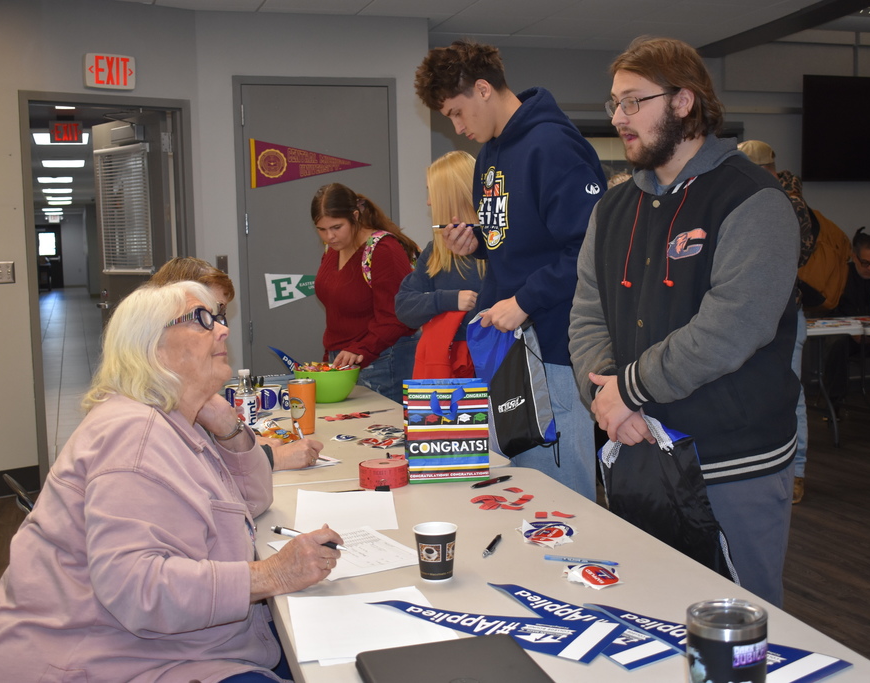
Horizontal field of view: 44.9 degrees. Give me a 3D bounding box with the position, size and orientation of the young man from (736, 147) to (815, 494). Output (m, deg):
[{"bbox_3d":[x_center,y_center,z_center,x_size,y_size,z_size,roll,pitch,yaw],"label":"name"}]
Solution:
[{"bbox_3d":[1.667,-0.103,5.284,0.440,1.815,0.520,0,5,10],"label":"young man"}]

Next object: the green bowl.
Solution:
[{"bbox_3d":[-0.403,0.162,4.034,0.257,0.125,0.257,-2,5,-6],"label":"green bowl"}]

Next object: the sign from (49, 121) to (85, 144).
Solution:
[{"bbox_3d":[-3.323,-1.889,9.500,0.303,0.198,0.060,-3,5,-19],"label":"sign"}]

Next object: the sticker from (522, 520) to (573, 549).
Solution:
[{"bbox_3d":[0.222,0.385,2.094,0.105,0.018,0.115,-3,6,-15],"label":"sticker"}]

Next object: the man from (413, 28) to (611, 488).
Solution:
[{"bbox_3d":[0.225,0.110,2.955,0.530,1.870,0.520,-3,5,-17],"label":"man"}]

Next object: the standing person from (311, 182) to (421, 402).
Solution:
[{"bbox_3d":[-0.258,0.144,4.299,0.460,1.580,0.410,2,7,30],"label":"standing person"}]

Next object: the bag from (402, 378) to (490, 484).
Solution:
[{"bbox_3d":[0.029,0.221,2.630,0.197,0.242,0.100,-2,5,-7],"label":"bag"}]

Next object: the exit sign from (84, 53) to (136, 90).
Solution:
[{"bbox_3d":[-1.822,-1.507,5.889,0.290,0.188,0.045,-5,7,-37],"label":"exit sign"}]

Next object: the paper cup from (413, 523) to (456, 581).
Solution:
[{"bbox_3d":[0.000,0.374,1.870,0.080,0.093,0.080,-1,6,0],"label":"paper cup"}]

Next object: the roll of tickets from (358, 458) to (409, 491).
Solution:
[{"bbox_3d":[-0.126,0.326,2.598,0.123,0.051,0.123,-1,6,0],"label":"roll of tickets"}]

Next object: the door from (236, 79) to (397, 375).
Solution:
[{"bbox_3d":[-0.702,-0.430,6.475,0.980,2.310,0.080,-3,6,-15],"label":"door"}]

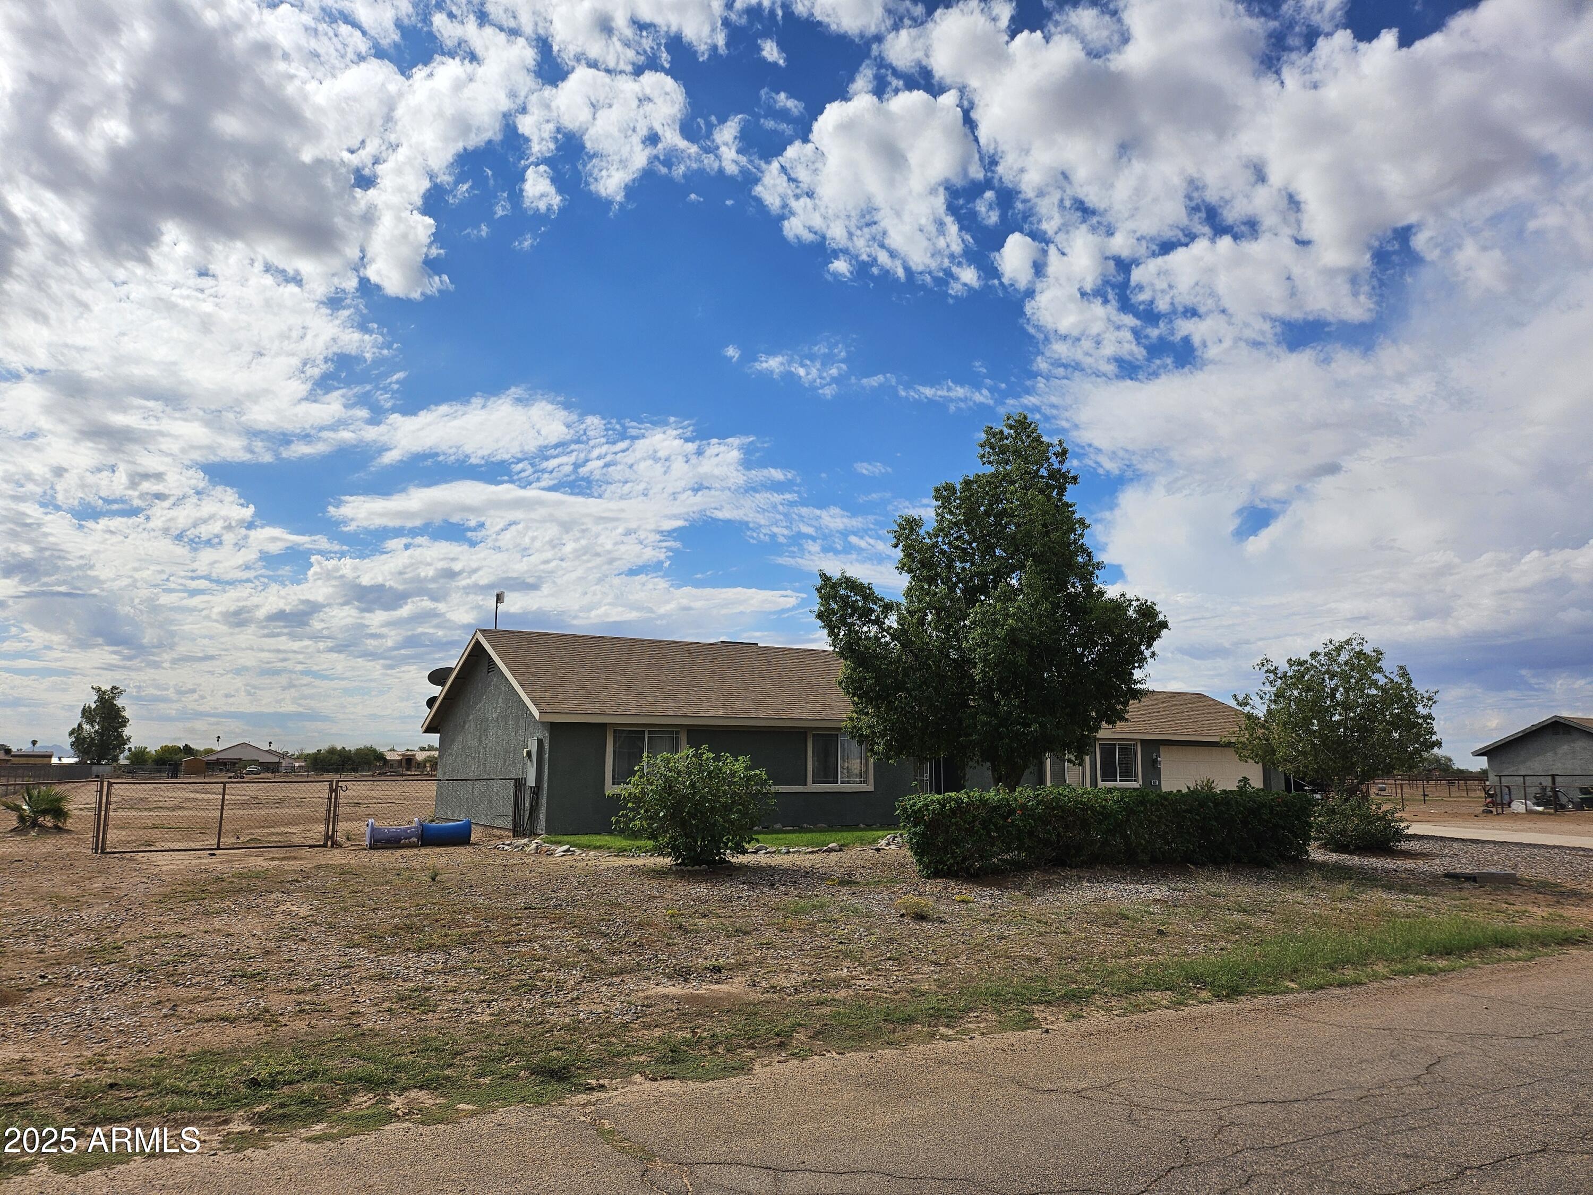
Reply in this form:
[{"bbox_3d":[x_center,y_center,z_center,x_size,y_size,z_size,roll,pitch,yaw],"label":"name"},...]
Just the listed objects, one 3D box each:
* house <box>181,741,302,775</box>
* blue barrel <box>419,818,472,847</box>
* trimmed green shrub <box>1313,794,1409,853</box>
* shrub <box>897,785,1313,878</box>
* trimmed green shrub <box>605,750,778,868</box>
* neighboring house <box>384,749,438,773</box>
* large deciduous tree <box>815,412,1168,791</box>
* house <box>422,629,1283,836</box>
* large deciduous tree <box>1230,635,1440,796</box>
[{"bbox_3d":[-101.152,29.804,202.838,19.000,5.600,16.000,5,-10,-31],"label":"house"},{"bbox_3d":[-6.419,4.270,20.153,0.840,0.500,0.500,5,-10,-31],"label":"blue barrel"},{"bbox_3d":[9.768,3.829,19.241,1.750,1.070,1.700,5,-10,-31],"label":"trimmed green shrub"},{"bbox_3d":[4.635,3.409,16.479,6.350,1.070,1.400,4,-9,-23],"label":"shrub"},{"bbox_3d":[-1.562,3.122,16.720,2.500,1.720,2.400,0,-9,0],"label":"trimmed green shrub"},{"bbox_3d":[-91.567,39.343,262.076,18.000,4.700,14.000,5,-10,-31],"label":"neighboring house"},{"bbox_3d":[3.906,0.518,21.469,6.800,8.300,6.400,0,-9,0],"label":"large deciduous tree"},{"bbox_3d":[2.984,4.210,34.085,25.897,4.831,10.240,5,-10,-31],"label":"house"},{"bbox_3d":[10.010,2.667,20.835,3.900,3.850,3.800,5,-10,-31],"label":"large deciduous tree"}]

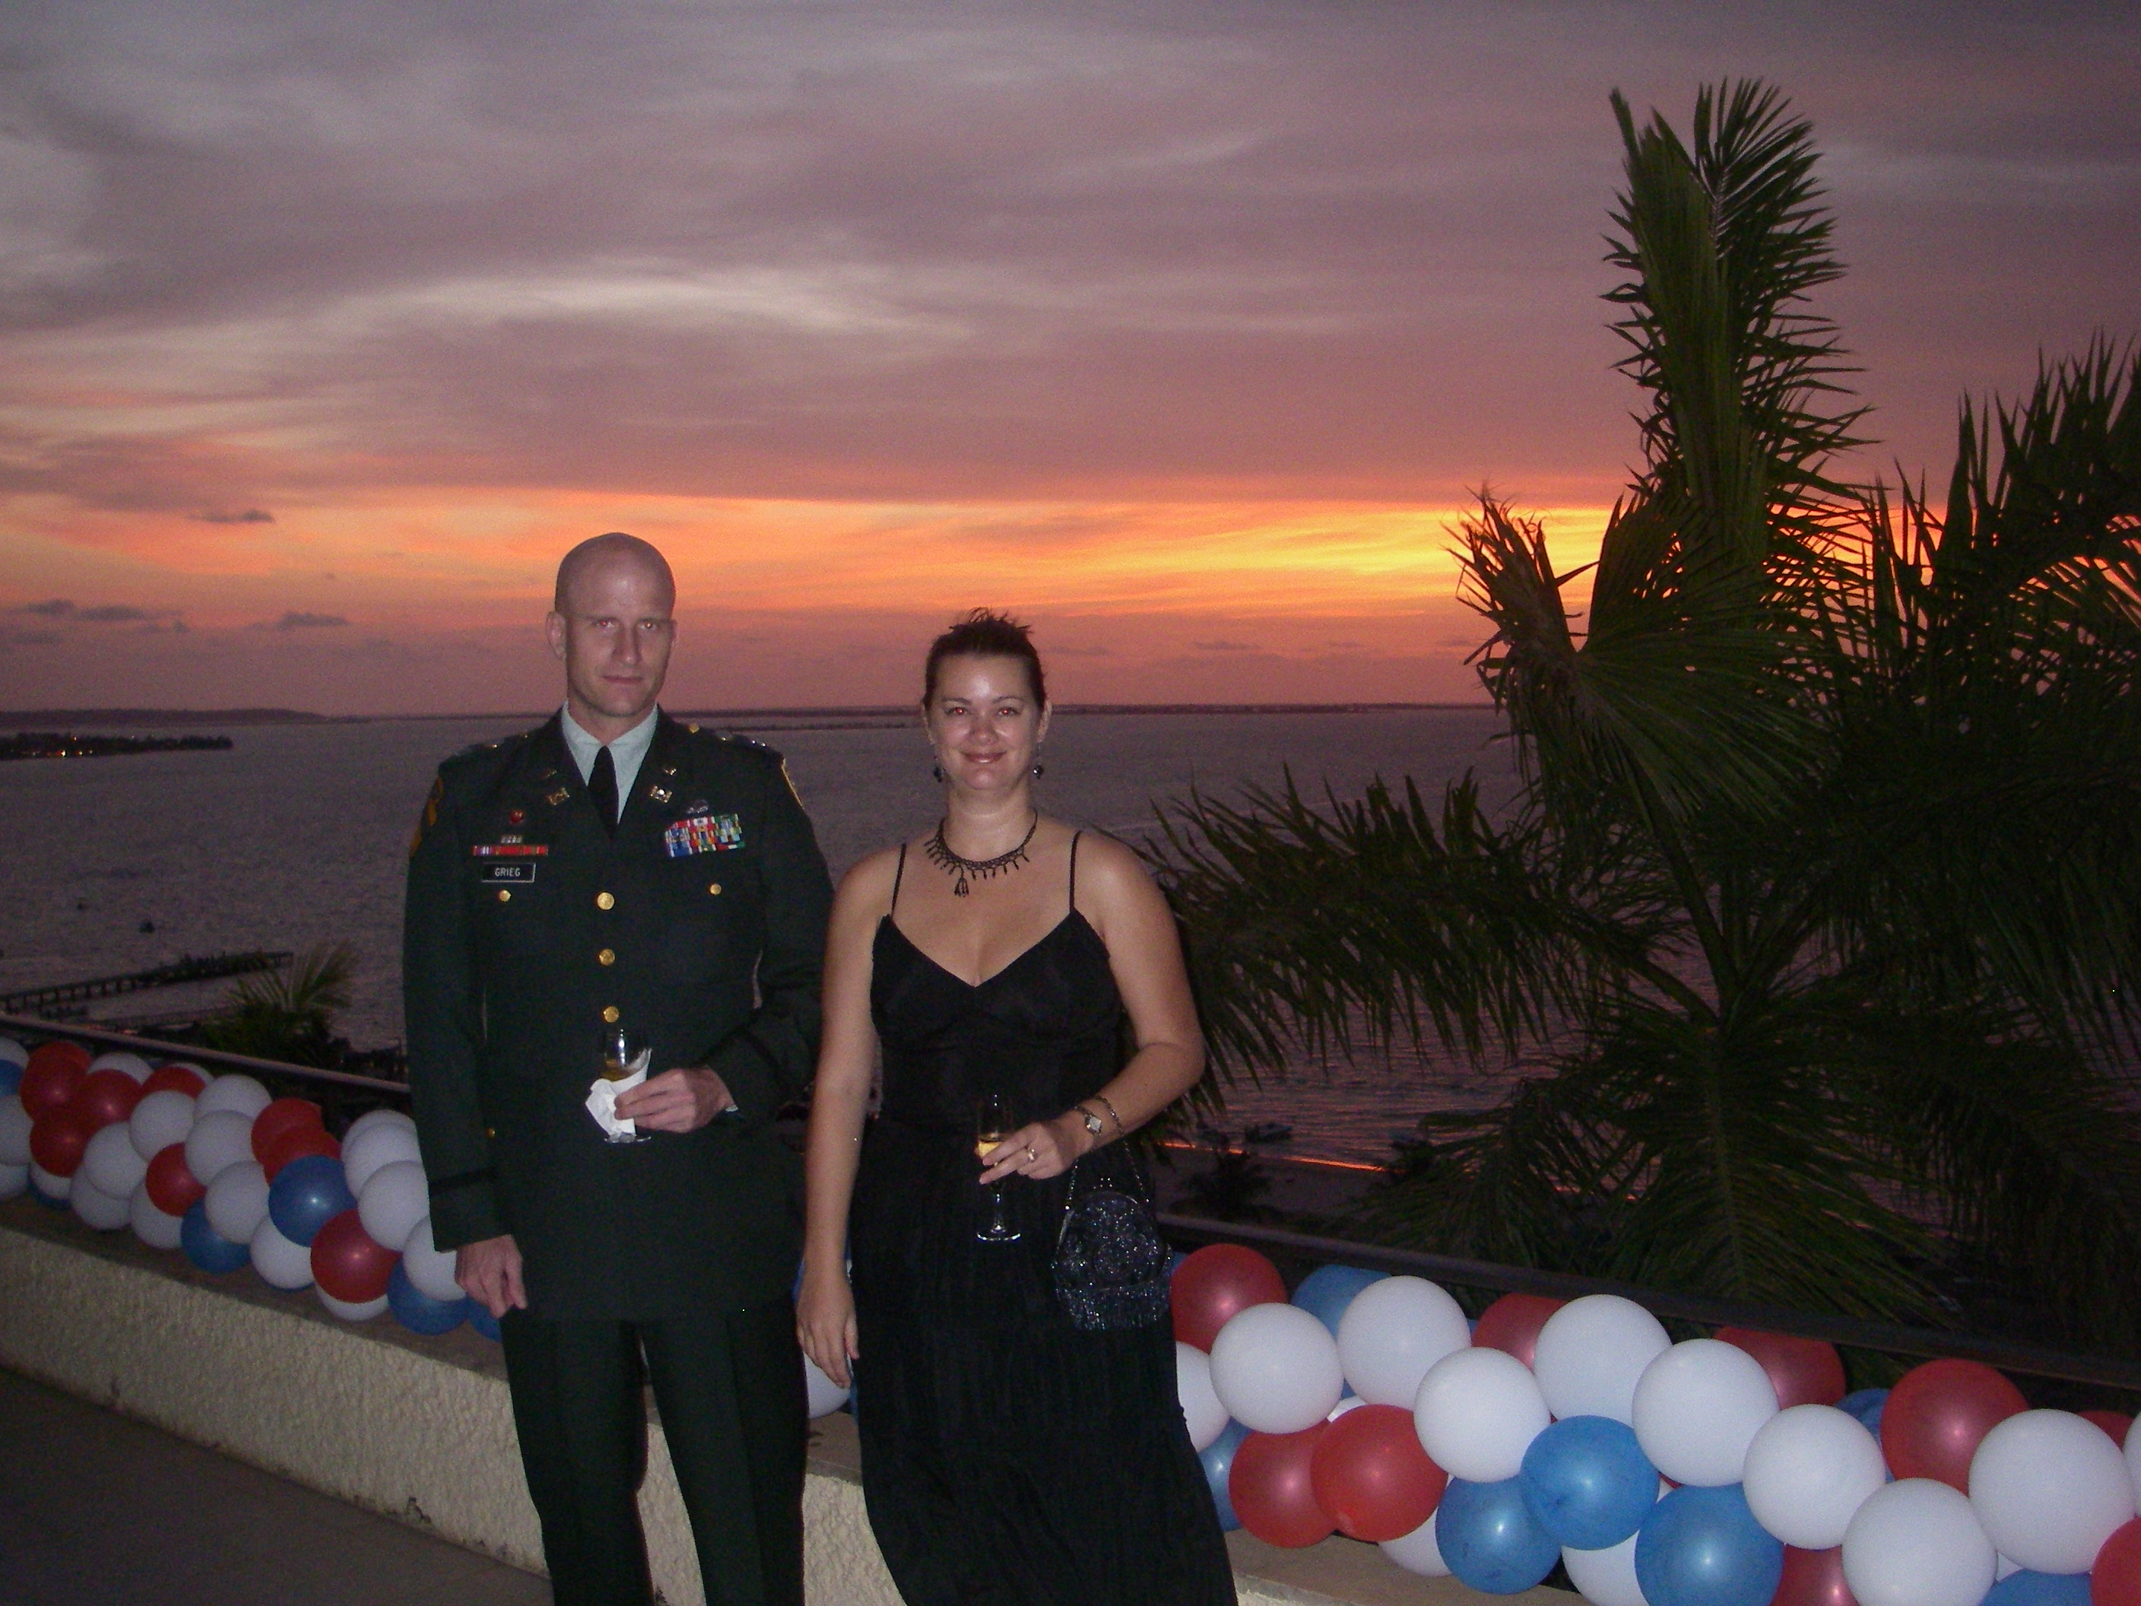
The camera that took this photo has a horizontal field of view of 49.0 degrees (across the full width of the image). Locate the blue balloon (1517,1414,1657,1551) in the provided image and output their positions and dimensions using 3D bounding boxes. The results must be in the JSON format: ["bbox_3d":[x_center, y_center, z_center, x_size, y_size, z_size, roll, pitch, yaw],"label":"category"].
[{"bbox_3d":[0.668,0.872,3.022,0.176,0.180,0.180,-1,2,0],"label":"blue balloon"}]

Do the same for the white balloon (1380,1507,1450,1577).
[{"bbox_3d":[0.493,0.931,3.095,0.178,0.186,0.182,1,3,41],"label":"white balloon"}]

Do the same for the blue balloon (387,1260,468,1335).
[{"bbox_3d":[-1.301,0.999,4.780,0.170,0.177,0.170,-1,2,0],"label":"blue balloon"}]

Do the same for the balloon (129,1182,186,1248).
[{"bbox_3d":[-2.112,0.957,5.500,0.176,0.183,0.176,-1,2,0],"label":"balloon"}]

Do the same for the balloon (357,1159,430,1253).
[{"bbox_3d":[-1.357,0.822,4.780,0.185,0.193,0.185,-1,2,0],"label":"balloon"}]

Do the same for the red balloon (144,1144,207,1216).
[{"bbox_3d":[-2.025,0.859,5.353,0.166,0.173,0.169,1,3,41],"label":"red balloon"}]

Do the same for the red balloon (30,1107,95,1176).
[{"bbox_3d":[-2.547,0.862,5.950,0.176,0.183,0.176,-1,2,0],"label":"red balloon"}]

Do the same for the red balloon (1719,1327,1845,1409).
[{"bbox_3d":[0.947,0.769,3.127,0.176,0.179,0.179,1,3,41],"label":"red balloon"}]

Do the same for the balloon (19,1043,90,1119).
[{"bbox_3d":[-2.511,0.698,5.818,0.180,0.184,0.184,1,3,41],"label":"balloon"}]

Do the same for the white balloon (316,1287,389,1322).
[{"bbox_3d":[-1.494,1.001,4.910,0.166,0.173,0.170,1,3,41],"label":"white balloon"}]

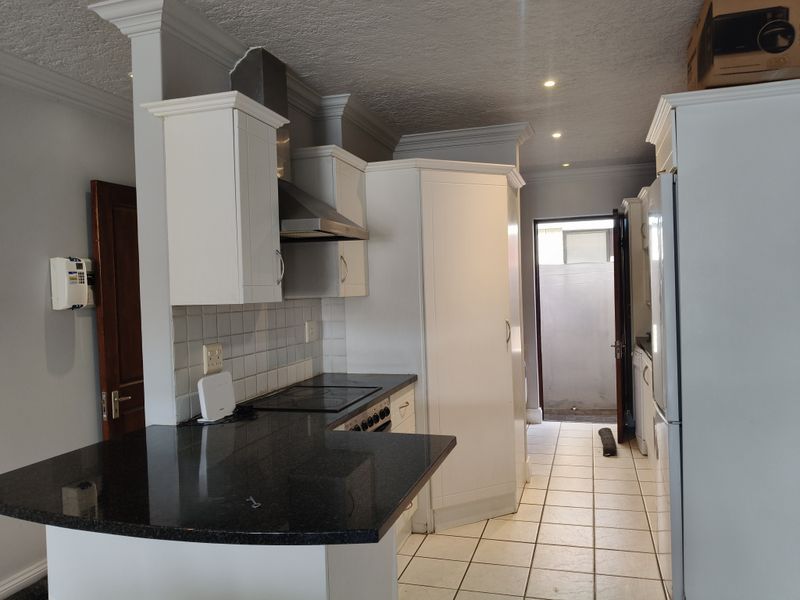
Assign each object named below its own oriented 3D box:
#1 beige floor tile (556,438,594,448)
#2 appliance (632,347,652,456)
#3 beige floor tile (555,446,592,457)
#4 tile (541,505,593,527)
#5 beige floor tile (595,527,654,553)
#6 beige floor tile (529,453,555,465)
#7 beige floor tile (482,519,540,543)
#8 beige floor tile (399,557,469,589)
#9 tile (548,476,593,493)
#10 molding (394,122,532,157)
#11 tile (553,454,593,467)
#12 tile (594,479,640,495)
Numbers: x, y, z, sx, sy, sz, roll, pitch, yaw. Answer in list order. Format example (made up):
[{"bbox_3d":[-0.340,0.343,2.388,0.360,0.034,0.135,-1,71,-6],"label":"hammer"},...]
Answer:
[{"bbox_3d":[1.568,1.275,5.373,0.299,0.010,0.295,-2,1,18],"label":"beige floor tile"},{"bbox_3d":[2.305,0.811,5.019,0.587,0.852,0.602,-2,1,18],"label":"appliance"},{"bbox_3d":[1.490,1.296,5.130,0.298,0.010,0.298,-2,0,18],"label":"beige floor tile"},{"bbox_3d":[1.030,1.325,3.681,0.298,0.010,0.298,-2,0,18],"label":"tile"},{"bbox_3d":[1.228,1.321,3.299,0.298,0.010,0.298,-2,0,18],"label":"beige floor tile"},{"bbox_3d":[1.099,1.298,4.896,0.299,0.010,0.295,-2,1,18],"label":"beige floor tile"},{"bbox_3d":[0.642,1.324,3.449,0.297,0.010,0.297,-2,1,18],"label":"beige floor tile"},{"bbox_3d":[0.175,1.348,2.975,0.297,0.010,0.297,-2,1,18],"label":"beige floor tile"},{"bbox_3d":[1.198,1.293,4.205,0.297,0.010,0.297,-2,1,18],"label":"tile"},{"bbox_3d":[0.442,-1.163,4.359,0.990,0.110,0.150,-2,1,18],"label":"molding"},{"bbox_3d":[1.398,1.302,4.840,0.298,0.010,0.298,-2,0,18],"label":"tile"},{"bbox_3d":[1.504,1.303,4.168,0.298,0.010,0.298,-2,0,18],"label":"tile"}]

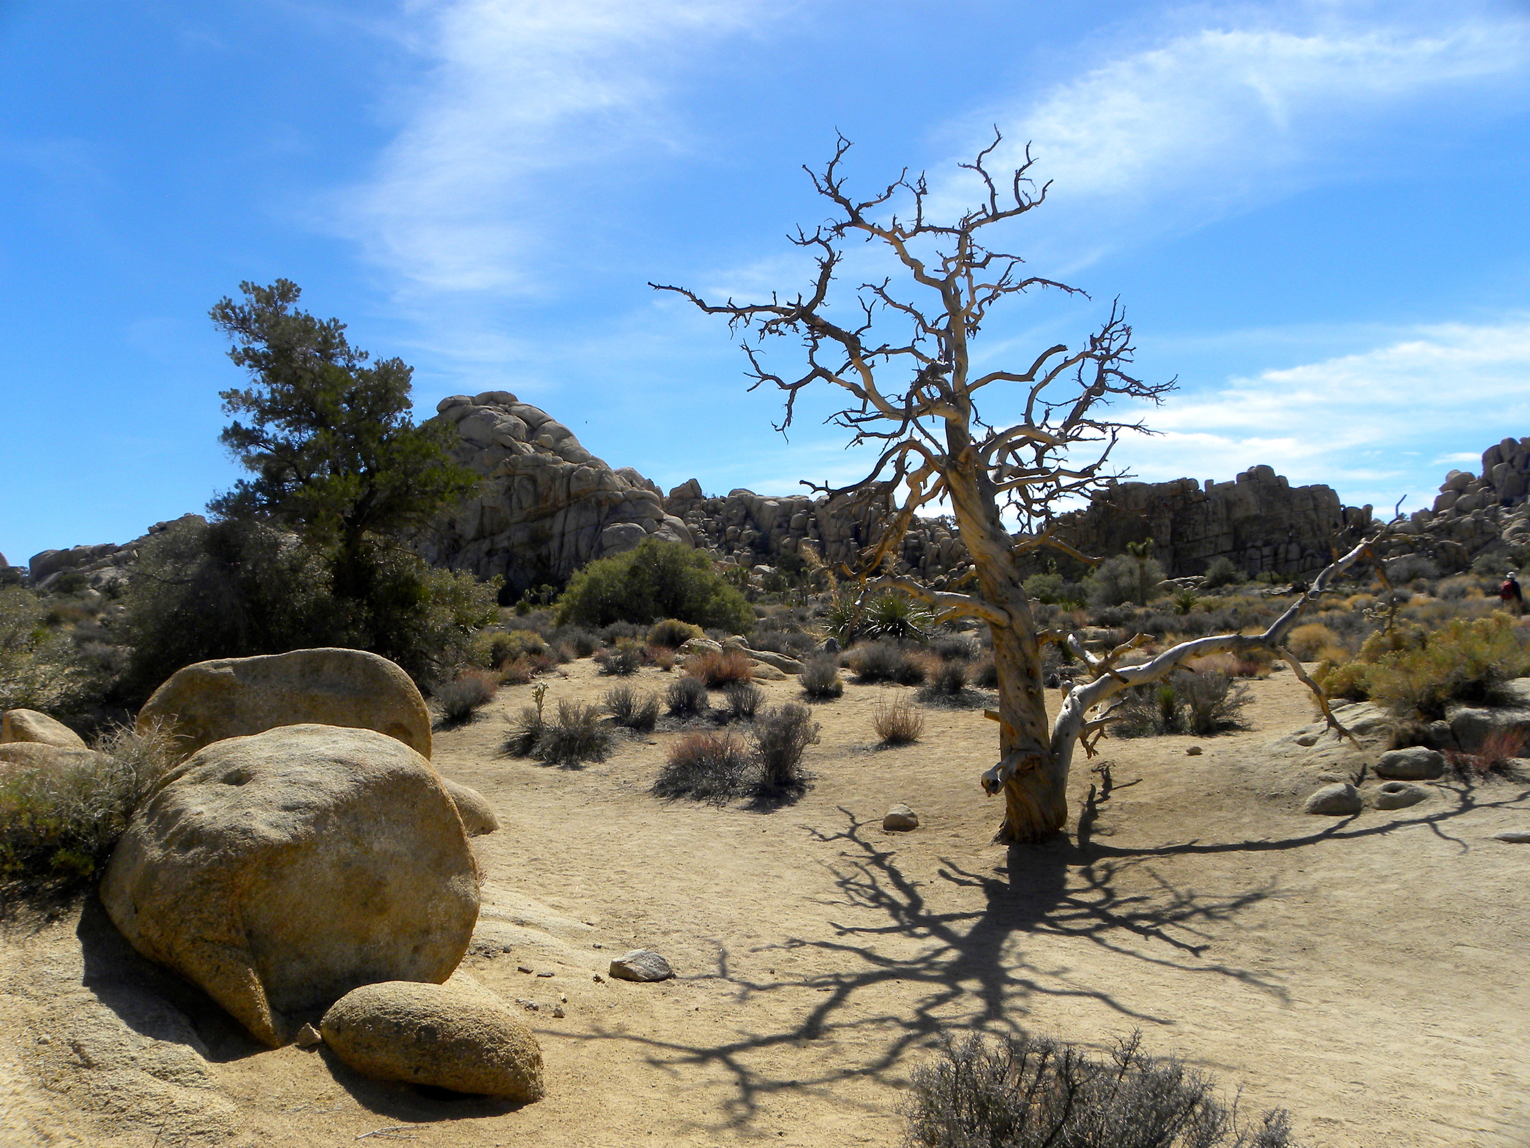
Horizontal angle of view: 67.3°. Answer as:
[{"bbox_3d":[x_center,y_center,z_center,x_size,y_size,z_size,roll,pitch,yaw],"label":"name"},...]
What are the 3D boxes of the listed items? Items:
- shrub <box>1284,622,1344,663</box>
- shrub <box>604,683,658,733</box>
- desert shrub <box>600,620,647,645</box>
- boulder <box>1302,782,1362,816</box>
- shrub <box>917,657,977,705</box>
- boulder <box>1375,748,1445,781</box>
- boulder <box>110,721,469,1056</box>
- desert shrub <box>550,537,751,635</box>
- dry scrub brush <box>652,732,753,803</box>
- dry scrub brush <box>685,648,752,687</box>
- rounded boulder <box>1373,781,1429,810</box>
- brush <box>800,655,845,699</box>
[{"bbox_3d":[10.431,1.270,21.800,1.111,0.748,1.022,0,0,0],"label":"shrub"},{"bbox_3d":[-1.443,1.437,12.500,0.611,0.494,0.562,0,0,0],"label":"shrub"},{"bbox_3d":[-3.007,1.274,24.500,0.994,0.586,0.914,0,0,0],"label":"desert shrub"},{"bbox_3d":[3.751,1.486,7.600,0.395,0.213,0.340,0,0,0],"label":"boulder"},{"bbox_3d":[2.411,1.399,15.200,0.791,0.601,0.727,0,0,0],"label":"shrub"},{"bbox_3d":[4.854,1.435,8.650,0.520,0.240,0.400,0,0,0],"label":"boulder"},{"bbox_3d":[-1.860,1.080,4.450,1.450,1.030,1.200,0,0,0],"label":"boulder"},{"bbox_3d":[-3.175,0.360,33.000,5.698,2.691,4.800,0,0,0],"label":"desert shrub"},{"bbox_3d":[-0.469,1.428,8.500,0.740,0.480,0.640,0,0,0],"label":"dry scrub brush"},{"bbox_3d":[-0.677,1.355,16.700,0.990,0.533,0.900,0,0,0],"label":"dry scrub brush"},{"bbox_3d":[4.289,1.491,7.750,0.380,0.180,0.330,0,0,0],"label":"rounded boulder"},{"bbox_3d":[0.752,1.333,14.900,0.590,0.550,0.540,0,0,0],"label":"brush"}]

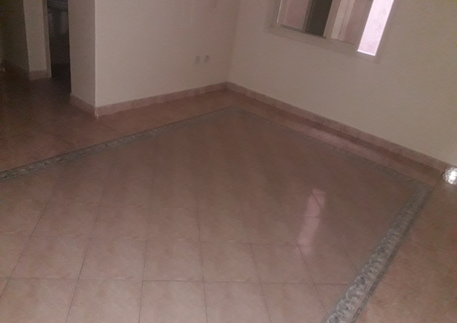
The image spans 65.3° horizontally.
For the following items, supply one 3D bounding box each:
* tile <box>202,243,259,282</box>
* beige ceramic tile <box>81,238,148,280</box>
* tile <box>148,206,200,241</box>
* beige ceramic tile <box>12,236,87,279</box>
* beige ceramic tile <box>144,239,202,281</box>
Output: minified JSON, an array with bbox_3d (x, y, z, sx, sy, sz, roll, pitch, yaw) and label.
[{"bbox_3d":[0.000,0.588,2.099,0.317,0.010,0.317,5,27,-11],"label":"tile"},{"bbox_3d":[-0.626,0.537,1.978,0.317,0.010,0.317,5,27,-11],"label":"beige ceramic tile"},{"bbox_3d":[-0.355,0.411,2.318,0.317,0.010,0.317,5,27,-11],"label":"tile"},{"bbox_3d":[-0.940,0.512,1.918,0.317,0.010,0.317,5,27,-11],"label":"beige ceramic tile"},{"bbox_3d":[-0.313,0.562,2.039,0.317,0.010,0.317,5,27,-11],"label":"beige ceramic tile"}]

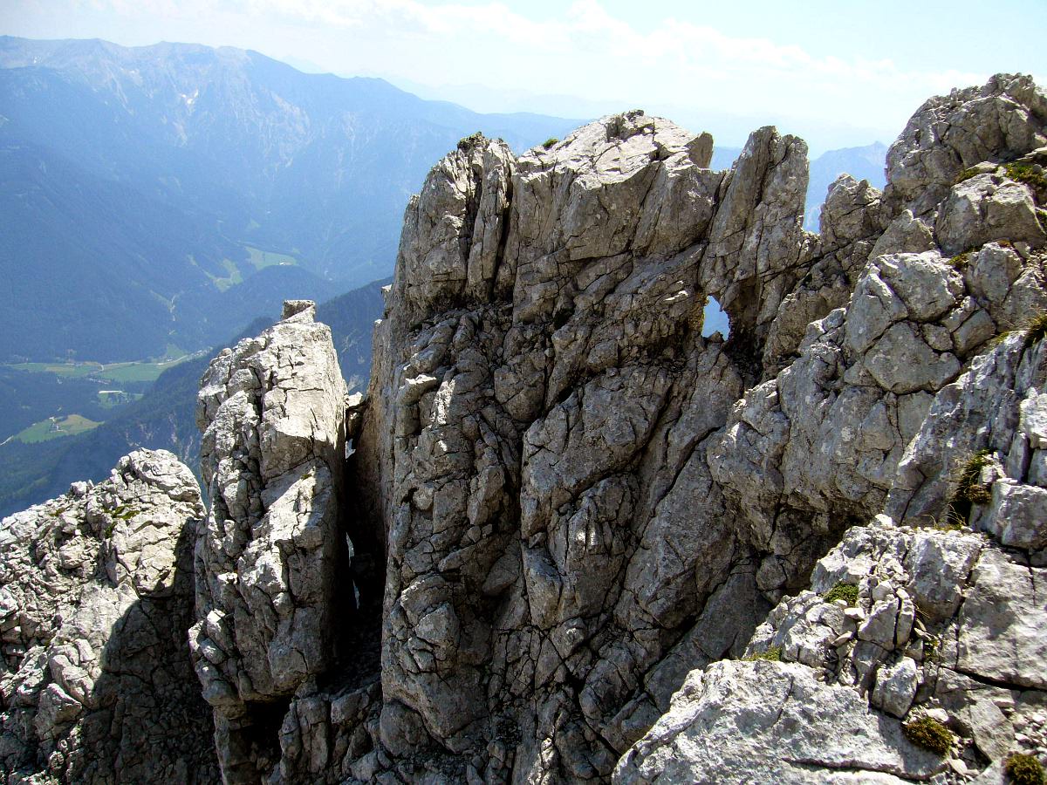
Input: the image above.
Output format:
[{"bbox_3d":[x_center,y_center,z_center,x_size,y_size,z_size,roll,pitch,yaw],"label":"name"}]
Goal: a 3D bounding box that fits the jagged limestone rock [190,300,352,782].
[{"bbox_3d":[-2.464,1.388,10.391,1.450,4.503,1.900,-4,15,-14],"label":"jagged limestone rock"}]

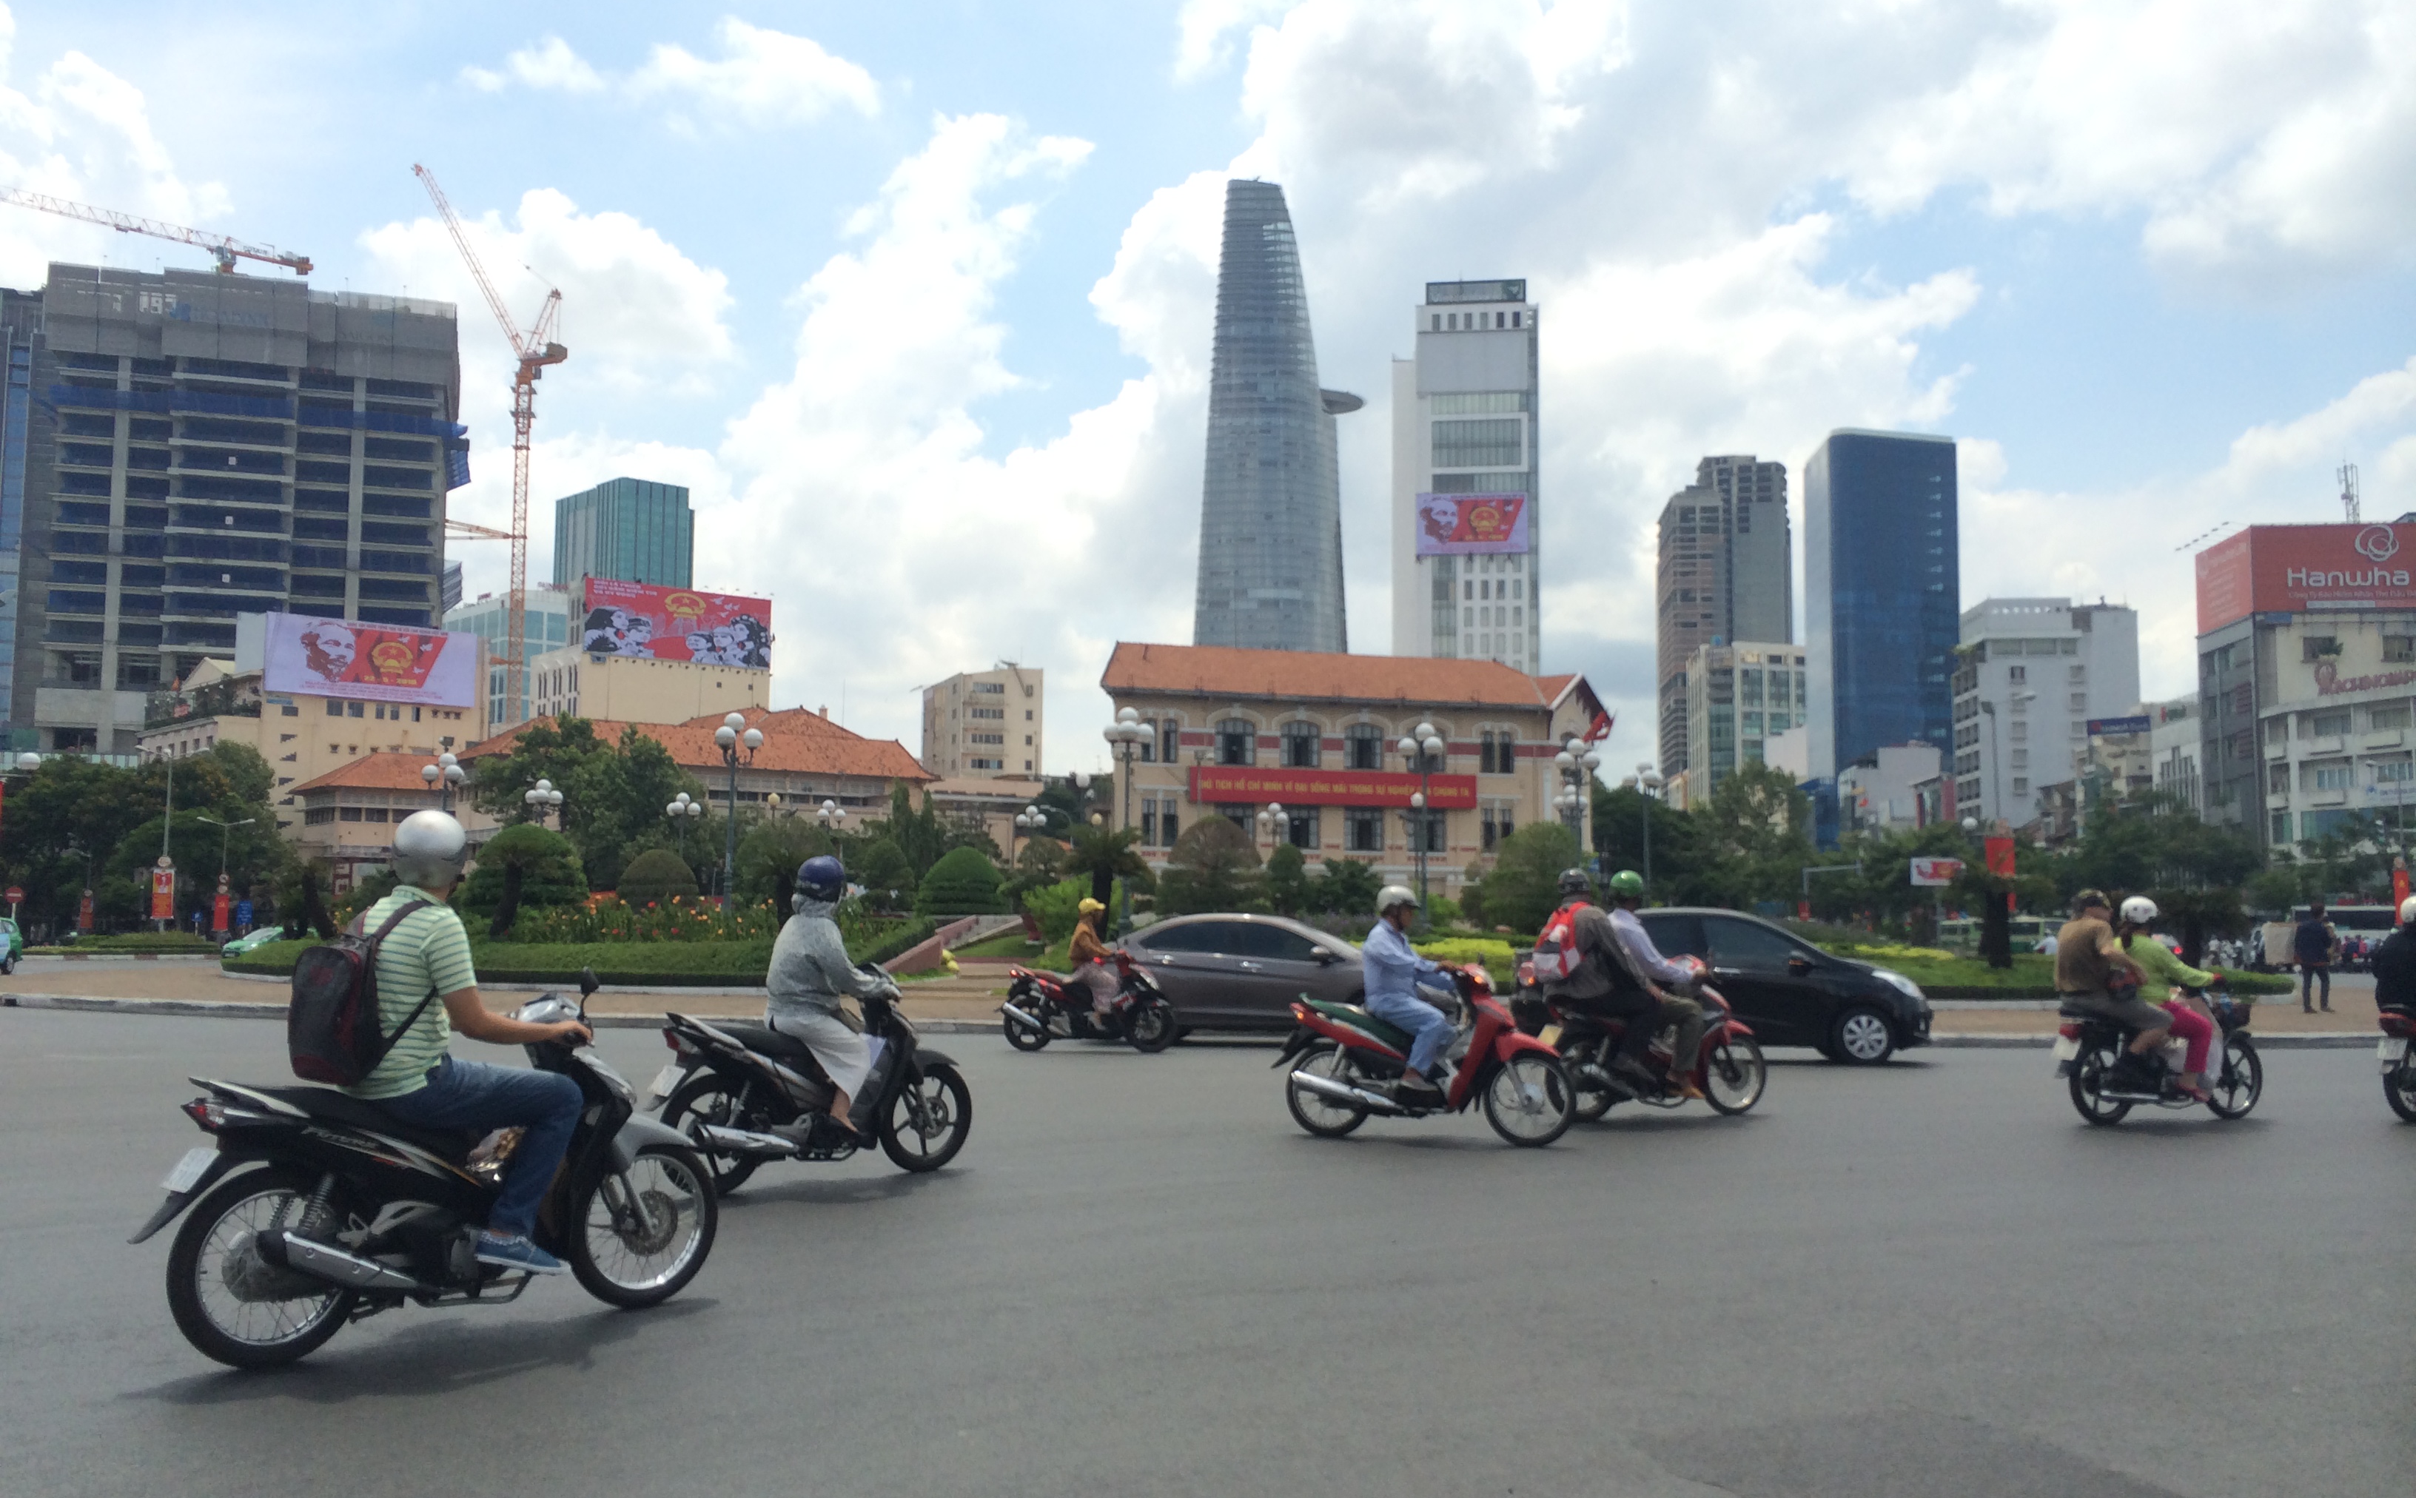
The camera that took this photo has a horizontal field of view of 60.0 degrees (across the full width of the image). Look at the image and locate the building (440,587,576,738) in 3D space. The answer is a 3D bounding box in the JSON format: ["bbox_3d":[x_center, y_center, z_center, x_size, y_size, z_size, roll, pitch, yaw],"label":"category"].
[{"bbox_3d":[-93.424,2.931,282.000,16.000,44.500,27.000,5,-6,-39],"label":"building"}]

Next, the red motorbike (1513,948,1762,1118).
[{"bbox_3d":[3.050,2.024,14.550,1.900,1.100,0.700,3,-6,-30],"label":"red motorbike"}]

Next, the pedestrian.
[{"bbox_3d":[16.365,3.099,30.900,0.380,1.690,0.520,4,-6,-33],"label":"pedestrian"}]

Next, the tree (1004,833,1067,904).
[{"bbox_3d":[-4.282,3.287,51.909,1.600,1.900,1.600,0,-5,0],"label":"tree"}]

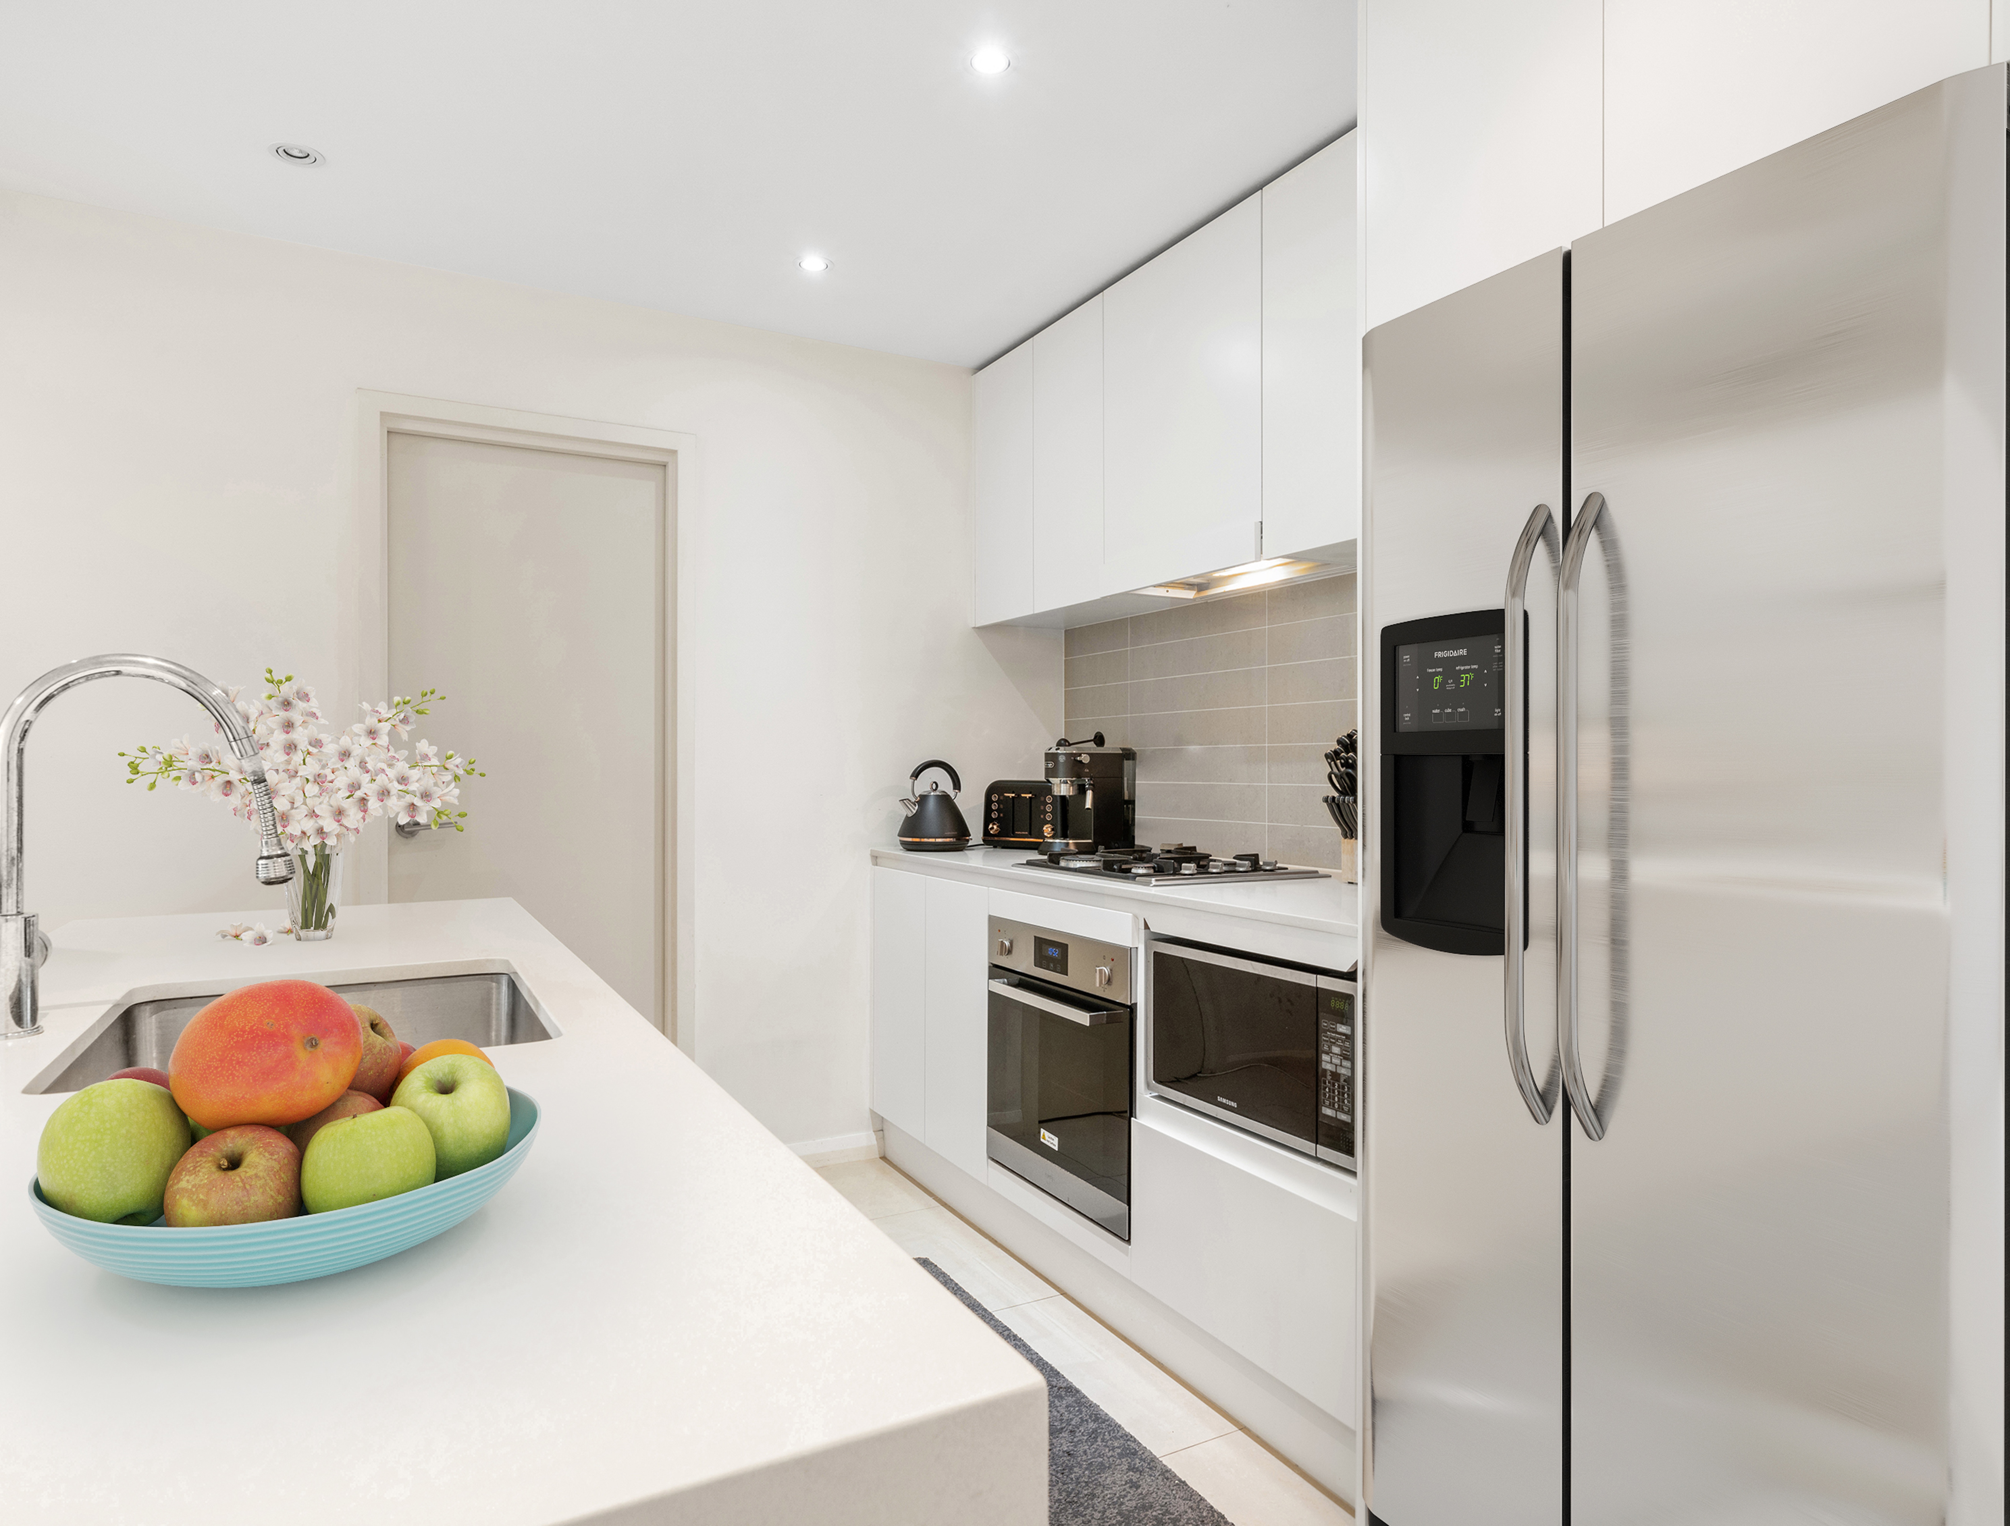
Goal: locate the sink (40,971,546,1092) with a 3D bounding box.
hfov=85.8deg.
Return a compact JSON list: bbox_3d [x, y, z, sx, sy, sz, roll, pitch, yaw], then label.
[{"bbox_3d":[-0.728,0.371,1.164,0.405,0.190,0.455,0,0,-30],"label":"sink"}]

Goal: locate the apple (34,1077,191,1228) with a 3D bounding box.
[{"bbox_3d":[-0.494,0.215,0.600,0.074,0.073,0.074,0,0,0],"label":"apple"}]

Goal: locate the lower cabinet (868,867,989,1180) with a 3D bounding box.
[{"bbox_3d":[0.041,0.691,3.166,0.620,0.735,0.730,0,0,-30],"label":"lower cabinet"}]

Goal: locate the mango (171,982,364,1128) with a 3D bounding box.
[{"bbox_3d":[-0.432,0.170,0.630,0.108,0.086,0.090,0,0,-17],"label":"mango"}]

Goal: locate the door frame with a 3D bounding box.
[{"bbox_3d":[-1.215,0.157,2.790,0.800,2.085,0.120,0,0,-28],"label":"door frame"}]

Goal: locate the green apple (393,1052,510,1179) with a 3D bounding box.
[{"bbox_3d":[-0.331,0.212,0.645,0.069,0.070,0.069,0,0,0],"label":"green apple"}]

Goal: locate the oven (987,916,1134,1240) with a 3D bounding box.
[{"bbox_3d":[0.320,0.680,2.564,0.550,0.595,0.592,0,0,-30],"label":"oven"}]

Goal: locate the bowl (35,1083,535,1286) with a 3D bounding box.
[{"bbox_3d":[-0.392,0.236,0.613,0.245,0.056,0.245,0,0,-30],"label":"bowl"}]

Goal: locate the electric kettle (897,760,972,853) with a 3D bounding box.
[{"bbox_3d":[-0.206,0.126,3.150,0.225,0.260,0.215,0,0,0],"label":"electric kettle"}]

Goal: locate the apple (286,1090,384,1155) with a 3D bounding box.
[{"bbox_3d":[-0.391,0.223,0.630,0.074,0.069,0.074,0,0,-30],"label":"apple"}]

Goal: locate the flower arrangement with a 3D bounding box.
[{"bbox_3d":[-1.031,0.065,1.644,0.460,0.404,0.370,0,0,-30],"label":"flower arrangement"}]

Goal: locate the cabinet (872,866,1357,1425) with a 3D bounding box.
[{"bbox_3d":[0.343,0.670,2.579,0.620,0.750,1.840,0,0,-31],"label":"cabinet"}]

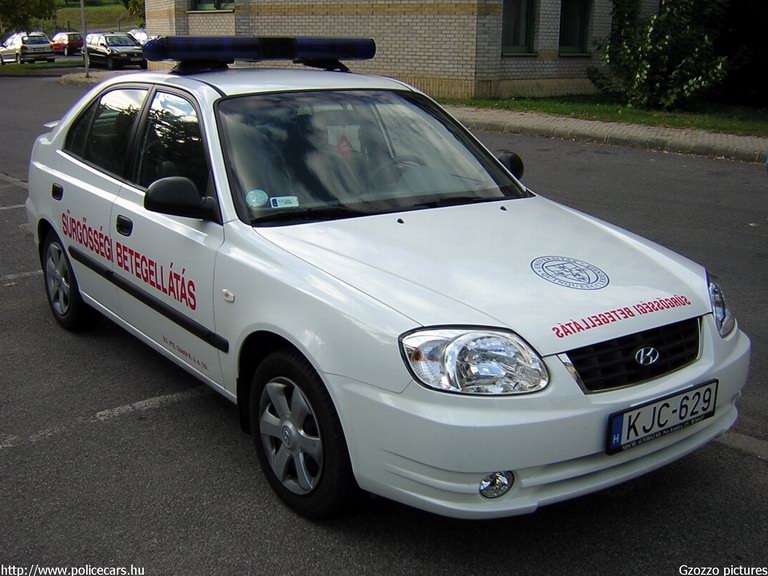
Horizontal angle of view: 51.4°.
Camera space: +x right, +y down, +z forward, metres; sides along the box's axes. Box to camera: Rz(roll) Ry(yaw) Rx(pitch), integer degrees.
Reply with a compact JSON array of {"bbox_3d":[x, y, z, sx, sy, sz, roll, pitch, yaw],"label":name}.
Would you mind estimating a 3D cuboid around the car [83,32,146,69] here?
[{"bbox_3d":[-11.810,-10.399,35.000,1.690,1.440,4.250,-7,17,-30],"label":"car"}]

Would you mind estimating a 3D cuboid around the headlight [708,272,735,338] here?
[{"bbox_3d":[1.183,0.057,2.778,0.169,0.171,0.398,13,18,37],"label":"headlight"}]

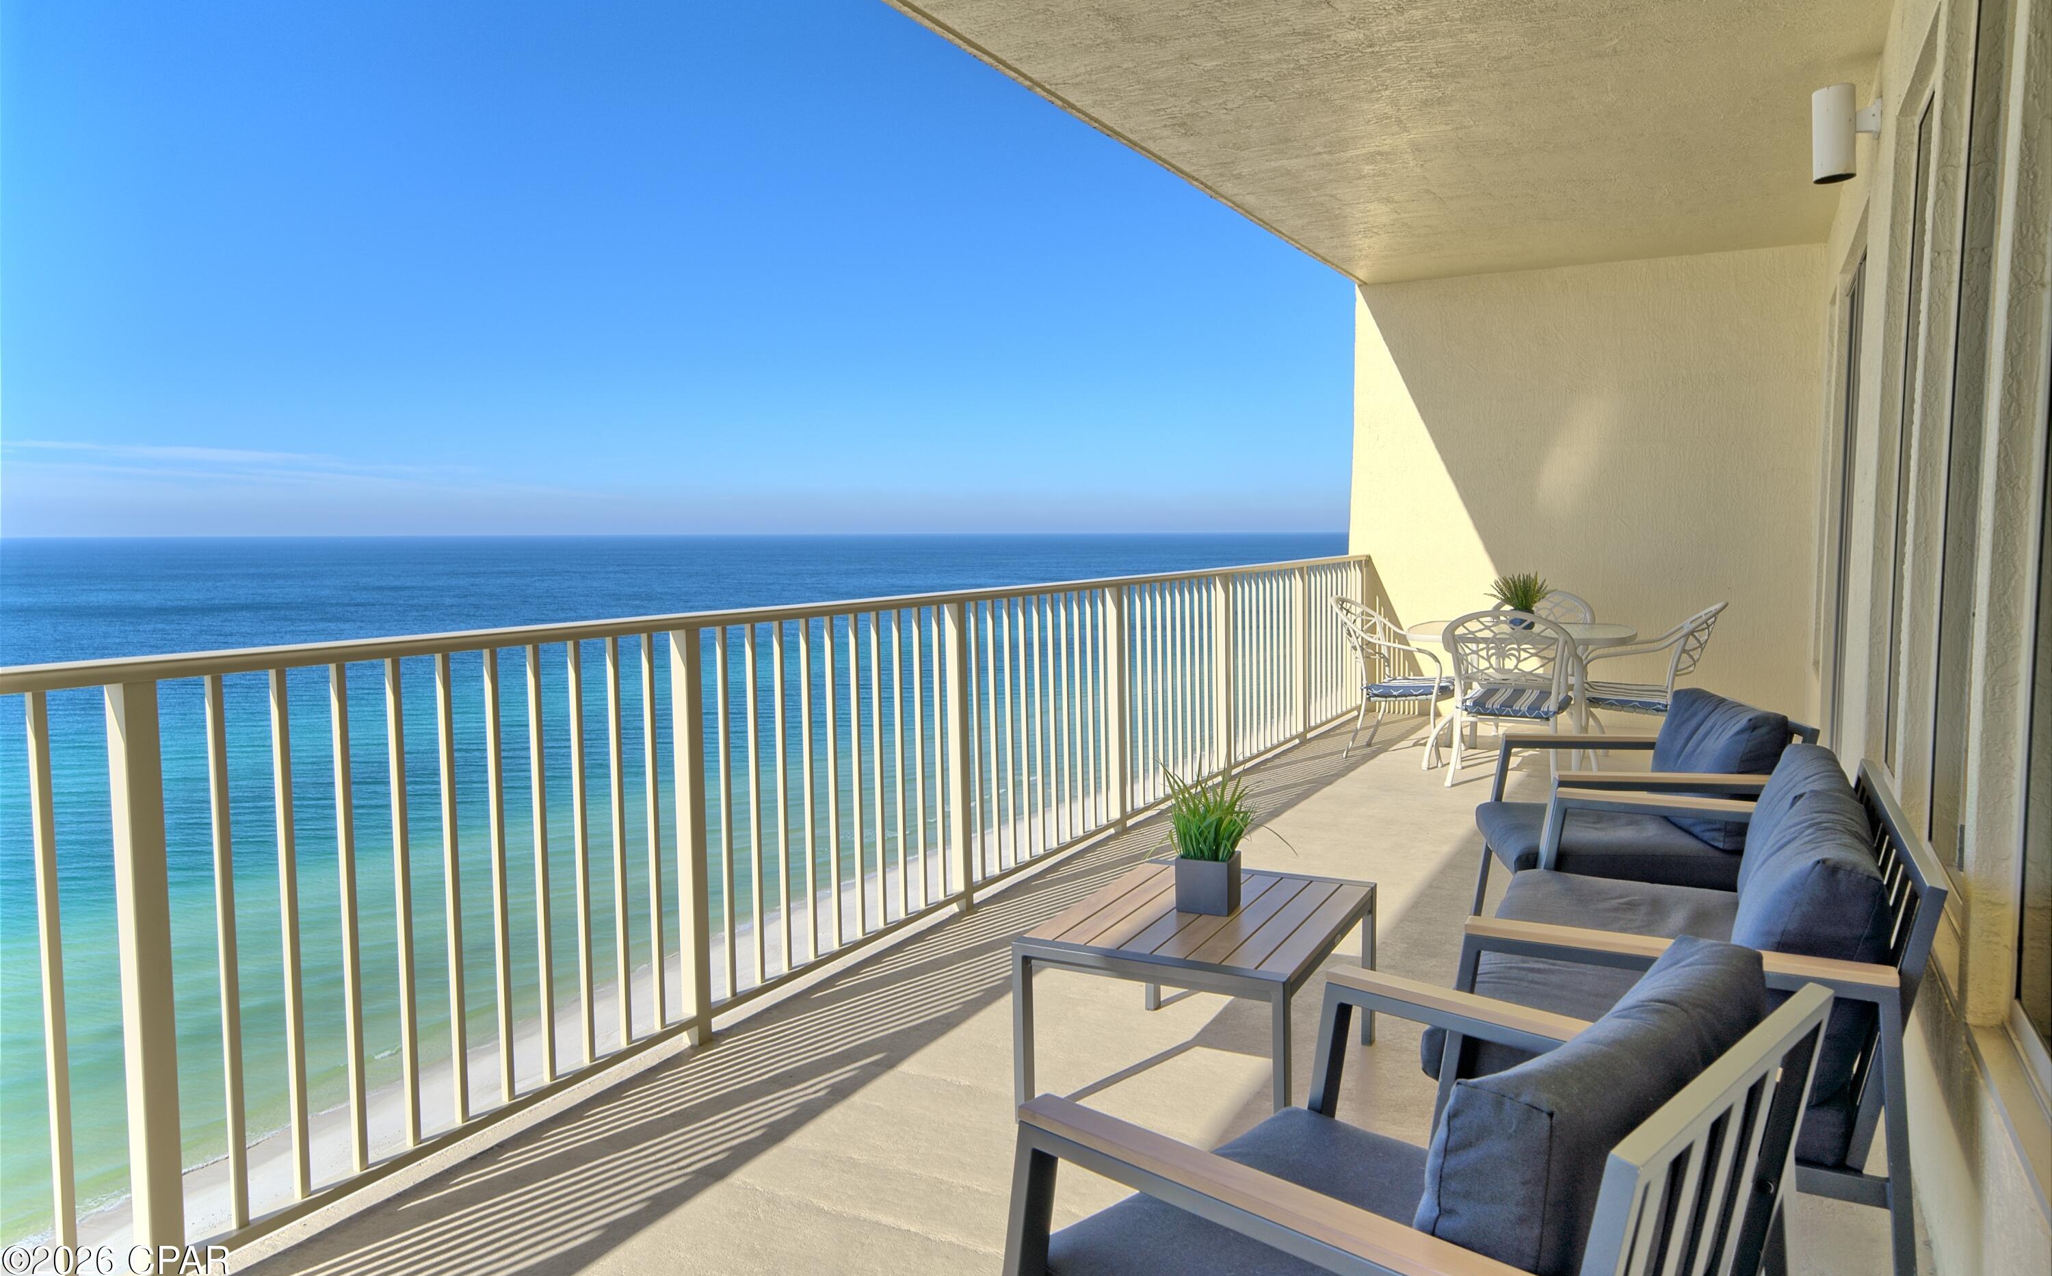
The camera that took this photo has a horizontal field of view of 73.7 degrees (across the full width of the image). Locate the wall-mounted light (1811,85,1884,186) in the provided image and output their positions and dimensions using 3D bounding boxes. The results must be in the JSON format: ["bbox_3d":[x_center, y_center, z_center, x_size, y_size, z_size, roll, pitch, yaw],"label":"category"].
[{"bbox_3d":[2.632,-1.621,4.394,0.187,0.283,0.120,2,5,28],"label":"wall-mounted light"}]

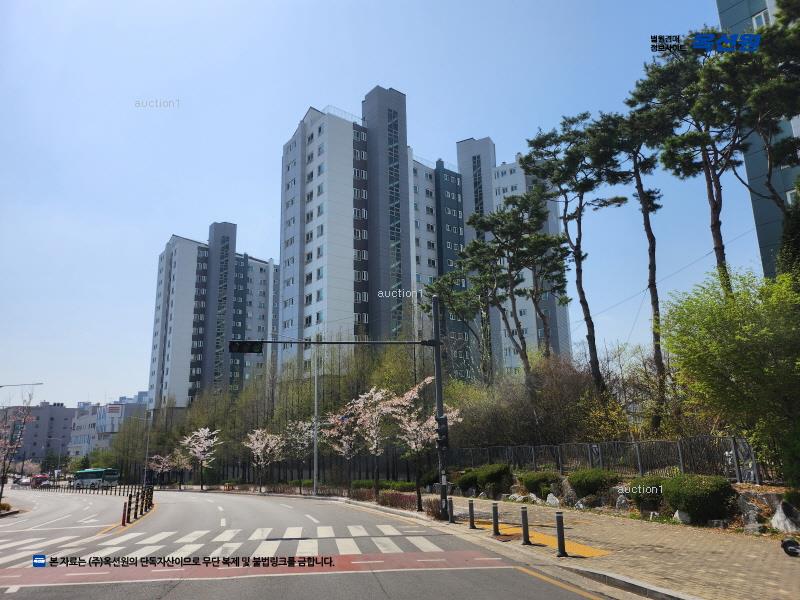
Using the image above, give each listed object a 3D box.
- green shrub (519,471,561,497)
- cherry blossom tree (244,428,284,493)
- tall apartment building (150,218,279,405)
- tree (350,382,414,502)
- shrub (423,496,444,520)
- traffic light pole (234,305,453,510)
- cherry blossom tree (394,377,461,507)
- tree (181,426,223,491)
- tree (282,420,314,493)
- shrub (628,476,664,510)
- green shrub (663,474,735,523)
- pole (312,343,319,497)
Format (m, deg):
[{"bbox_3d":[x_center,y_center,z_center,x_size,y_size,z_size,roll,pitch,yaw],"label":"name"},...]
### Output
[{"bbox_3d":[6.902,9.075,27.443,2.000,1.200,1.700,-2,-13,0],"label":"green shrub"},{"bbox_3d":[-12.306,14.327,49.643,3.500,5.510,3.300,-2,-13,0],"label":"cherry blossom tree"},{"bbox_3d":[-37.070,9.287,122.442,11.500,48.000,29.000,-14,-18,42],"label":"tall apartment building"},{"bbox_3d":[-1.093,8.279,32.762,3.600,6.527,3.500,-2,-13,0],"label":"tree"},{"bbox_3d":[1.262,7.854,20.900,0.850,0.820,1.000,-2,-13,0],"label":"shrub"},{"bbox_3d":[-1.962,3.500,18.414,7.350,7.456,0.600,1,-13,-9],"label":"traffic light pole"},{"bbox_3d":[1.249,6.433,25.188,2.900,5.894,2.900,-2,-13,0],"label":"cherry blossom tree"},{"bbox_3d":[-17.413,13.988,49.105,3.672,5.440,3.500,3,-14,-19],"label":"tree"},{"bbox_3d":[-6.729,10.472,37.028,2.237,4.747,2.300,1,-13,-10],"label":"tree"},{"bbox_3d":[7.426,5.772,16.600,1.102,0.988,1.102,-7,-14,22],"label":"shrub"},{"bbox_3d":[8.137,5.445,15.200,1.829,1.173,1.646,-8,-14,26],"label":"green shrub"},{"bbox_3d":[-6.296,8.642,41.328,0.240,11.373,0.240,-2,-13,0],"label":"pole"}]

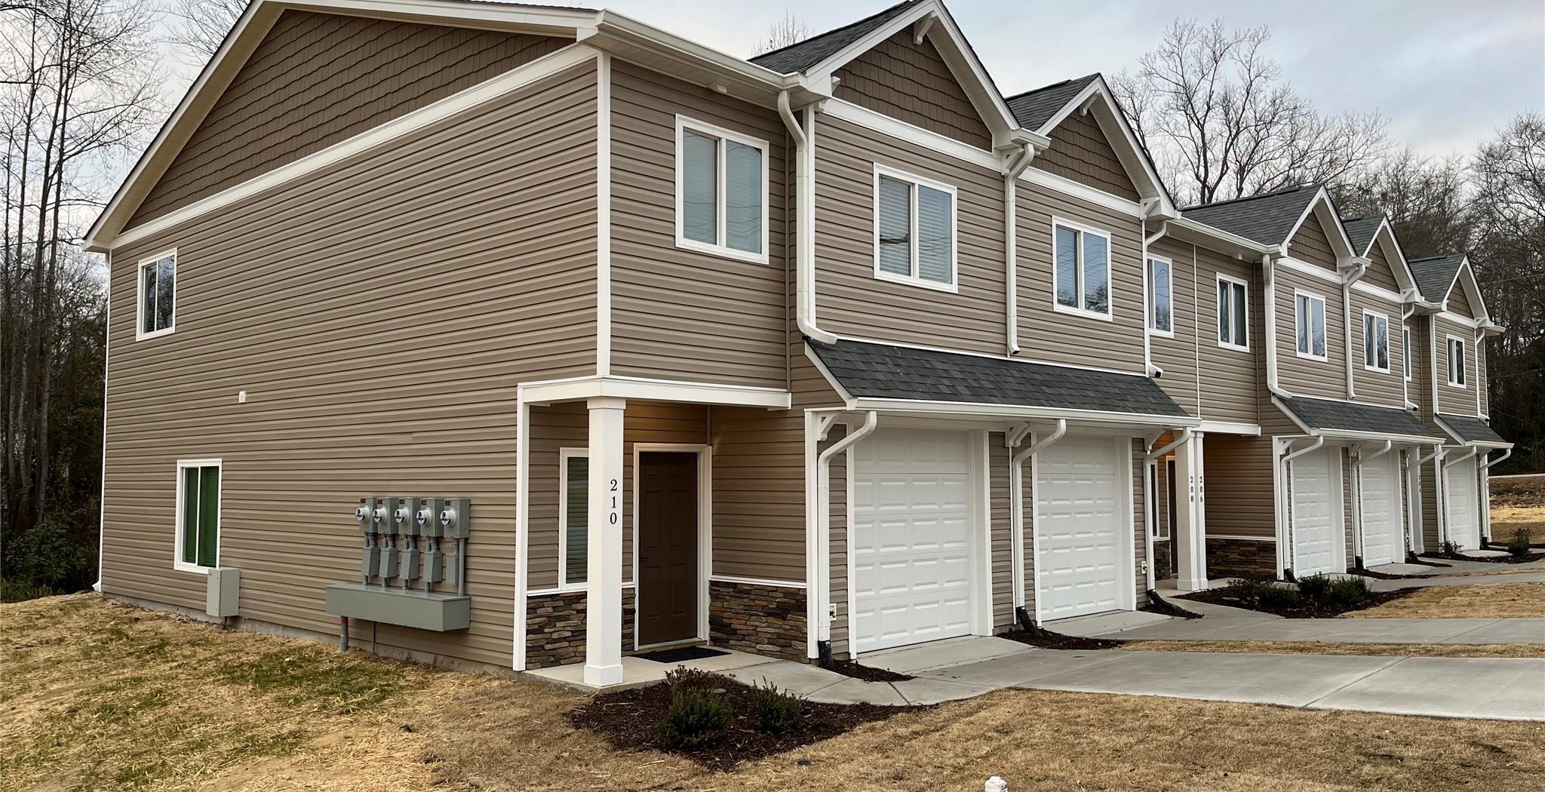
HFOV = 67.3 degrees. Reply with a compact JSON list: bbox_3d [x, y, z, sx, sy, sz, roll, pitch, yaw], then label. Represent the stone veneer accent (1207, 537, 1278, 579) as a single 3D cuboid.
[{"bbox_3d":[8.306,2.871,20.669,1.300,0.770,0.100,-4,-6,44],"label":"stone veneer accent"}]

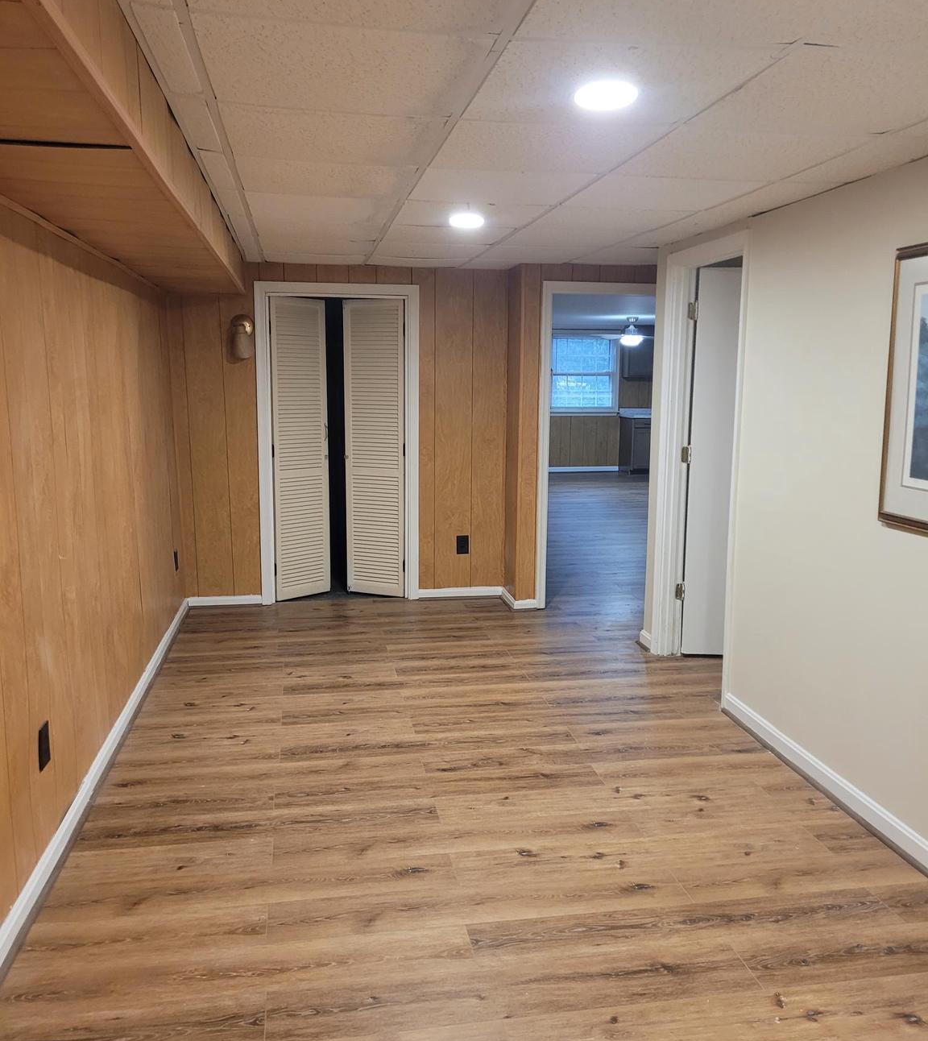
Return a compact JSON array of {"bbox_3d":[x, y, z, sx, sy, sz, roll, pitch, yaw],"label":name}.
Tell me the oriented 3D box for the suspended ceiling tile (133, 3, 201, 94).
[{"bbox_3d":[-0.622,-0.994,1.977,0.100,0.020,0.600,-1,9,-10],"label":"suspended ceiling tile"}]

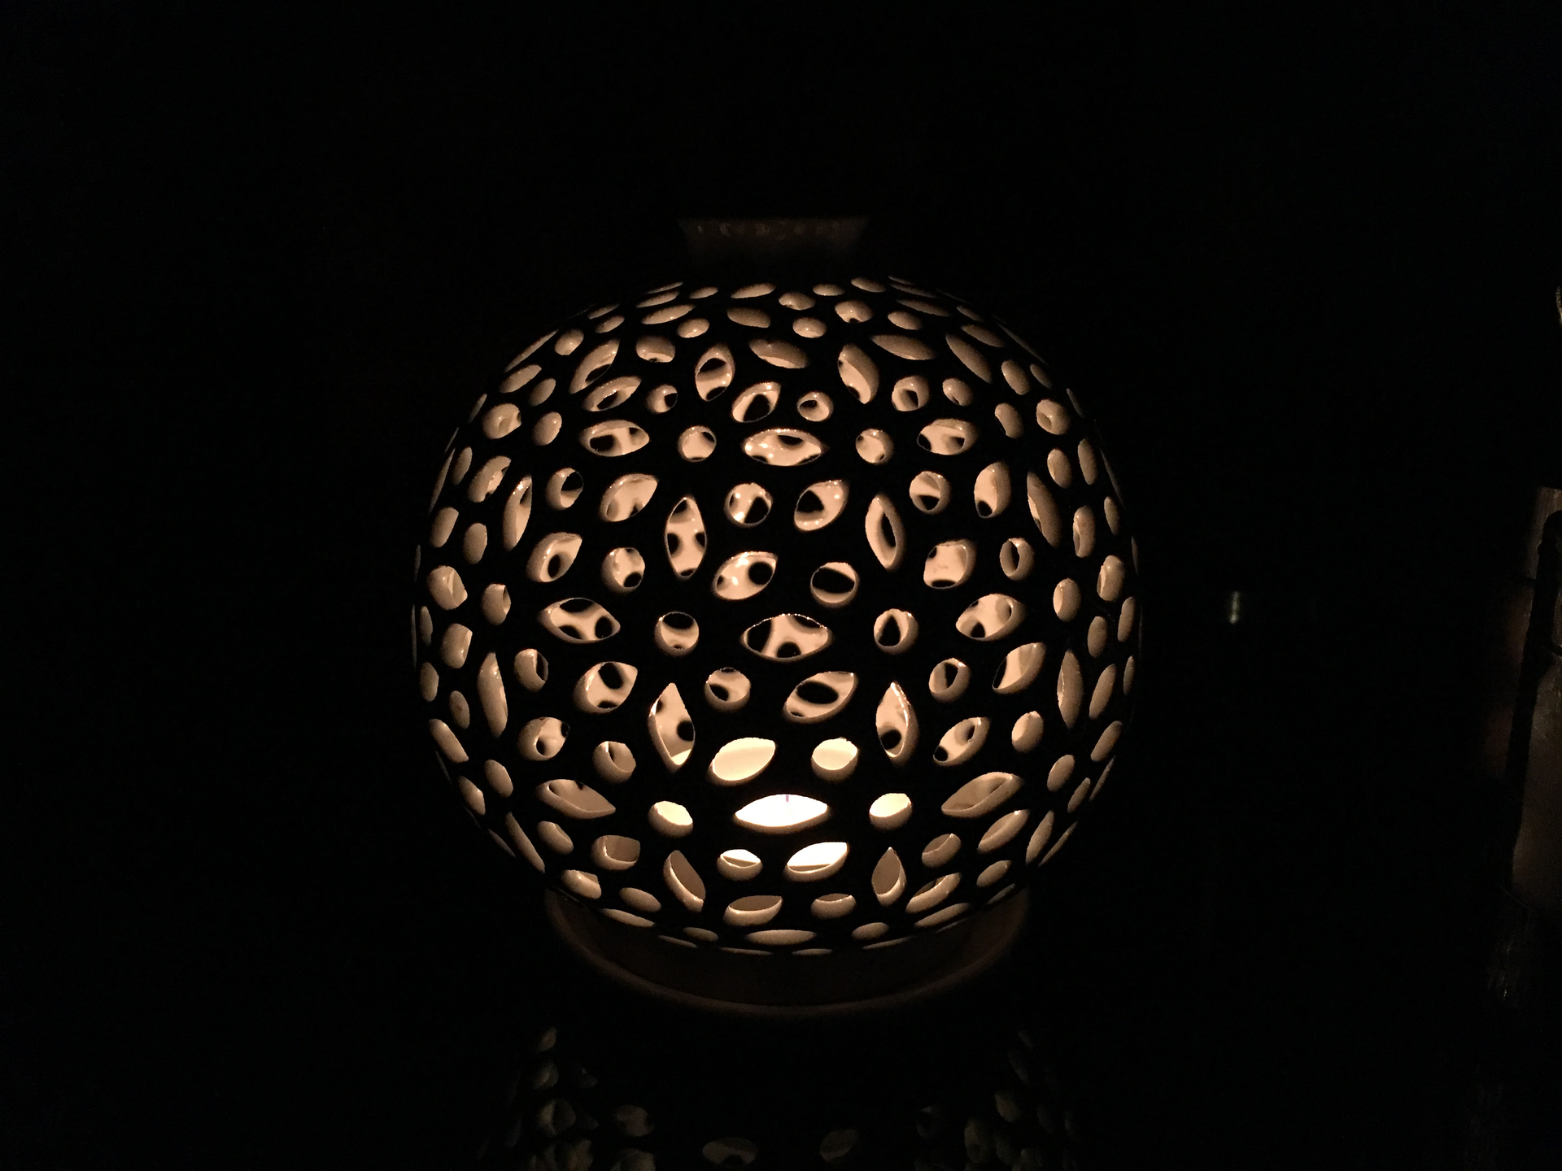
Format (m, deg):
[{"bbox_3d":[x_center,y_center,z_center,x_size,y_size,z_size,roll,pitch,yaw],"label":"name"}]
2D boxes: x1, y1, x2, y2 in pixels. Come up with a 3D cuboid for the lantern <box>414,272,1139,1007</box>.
[{"bbox_3d":[-0.001,-0.001,0.287,0.157,0.139,0.157,-1,16,0],"label":"lantern"}]

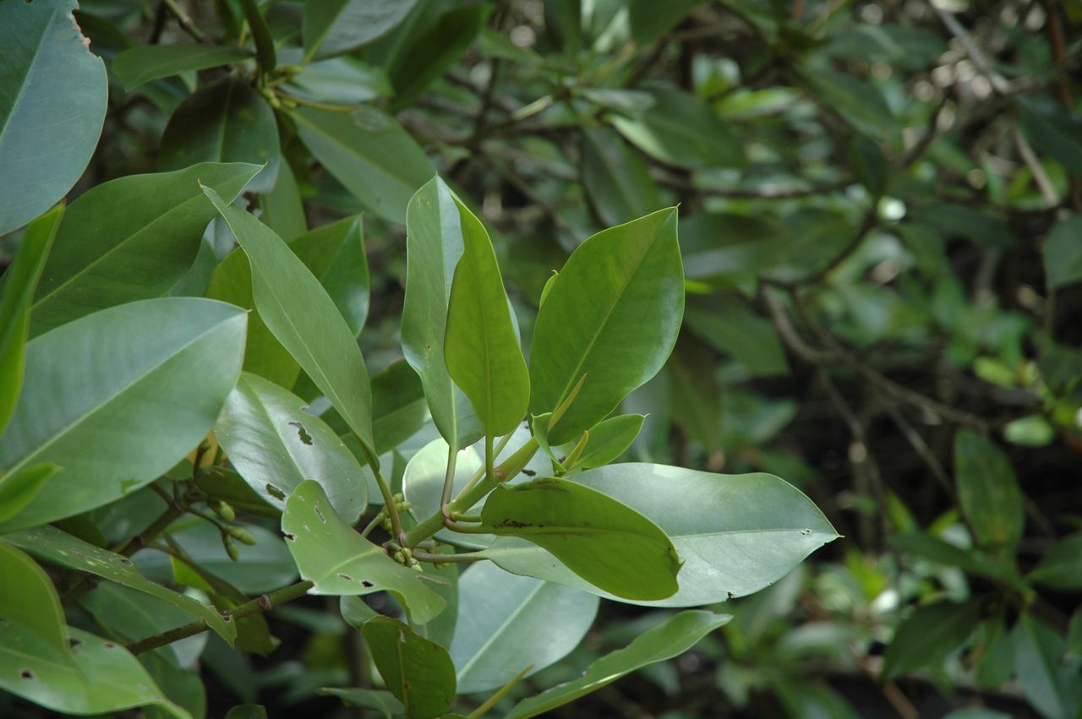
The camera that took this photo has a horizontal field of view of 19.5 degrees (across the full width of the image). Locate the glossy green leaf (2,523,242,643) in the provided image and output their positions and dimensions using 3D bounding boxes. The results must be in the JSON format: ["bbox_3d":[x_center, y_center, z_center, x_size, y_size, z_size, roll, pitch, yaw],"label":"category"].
[{"bbox_3d":[-0.140,0.074,1.040,0.093,0.014,0.036,27,21,6],"label":"glossy green leaf"}]

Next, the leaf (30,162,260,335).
[{"bbox_3d":[-0.147,-0.040,1.140,0.108,0.048,0.015,-32,-23,-6],"label":"leaf"}]

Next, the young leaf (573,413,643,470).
[{"bbox_3d":[0.023,0.029,1.090,0.034,0.006,0.017,-35,48,9],"label":"young leaf"}]

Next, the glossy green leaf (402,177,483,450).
[{"bbox_3d":[-0.034,-0.016,1.110,0.040,0.096,0.018,4,-11,-39],"label":"glossy green leaf"}]

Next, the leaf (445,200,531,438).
[{"bbox_3d":[-0.018,-0.015,1.080,0.036,0.083,0.016,-11,-7,35],"label":"leaf"}]

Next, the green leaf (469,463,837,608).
[{"bbox_3d":[0.041,0.062,1.110,0.125,0.020,0.055,-1,53,-6],"label":"green leaf"}]

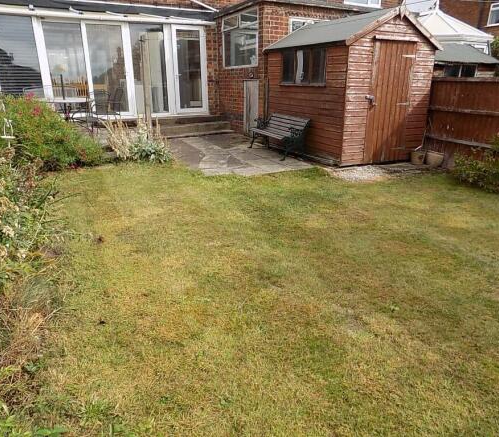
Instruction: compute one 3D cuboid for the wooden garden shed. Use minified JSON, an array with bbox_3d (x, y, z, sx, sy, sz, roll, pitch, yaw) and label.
[{"bbox_3d":[1.702,-2.354,7.018,1.992,2.314,2.319,-10,22,-26],"label":"wooden garden shed"}]

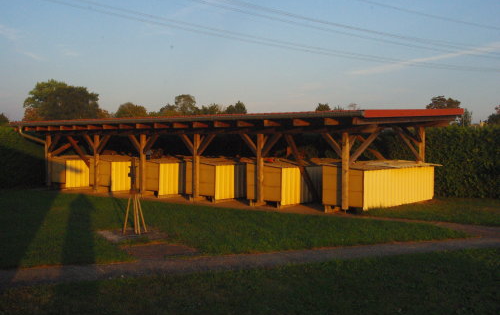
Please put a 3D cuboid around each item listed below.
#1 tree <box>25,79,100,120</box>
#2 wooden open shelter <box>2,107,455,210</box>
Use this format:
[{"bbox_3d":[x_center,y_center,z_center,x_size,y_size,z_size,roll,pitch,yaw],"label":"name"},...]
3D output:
[{"bbox_3d":[-22.423,-4.661,69.918,9.586,9.562,9.107,0,1,-18],"label":"tree"},{"bbox_3d":[-1.711,-0.148,20.614,16.420,2.750,5.720,1,2,41],"label":"wooden open shelter"}]

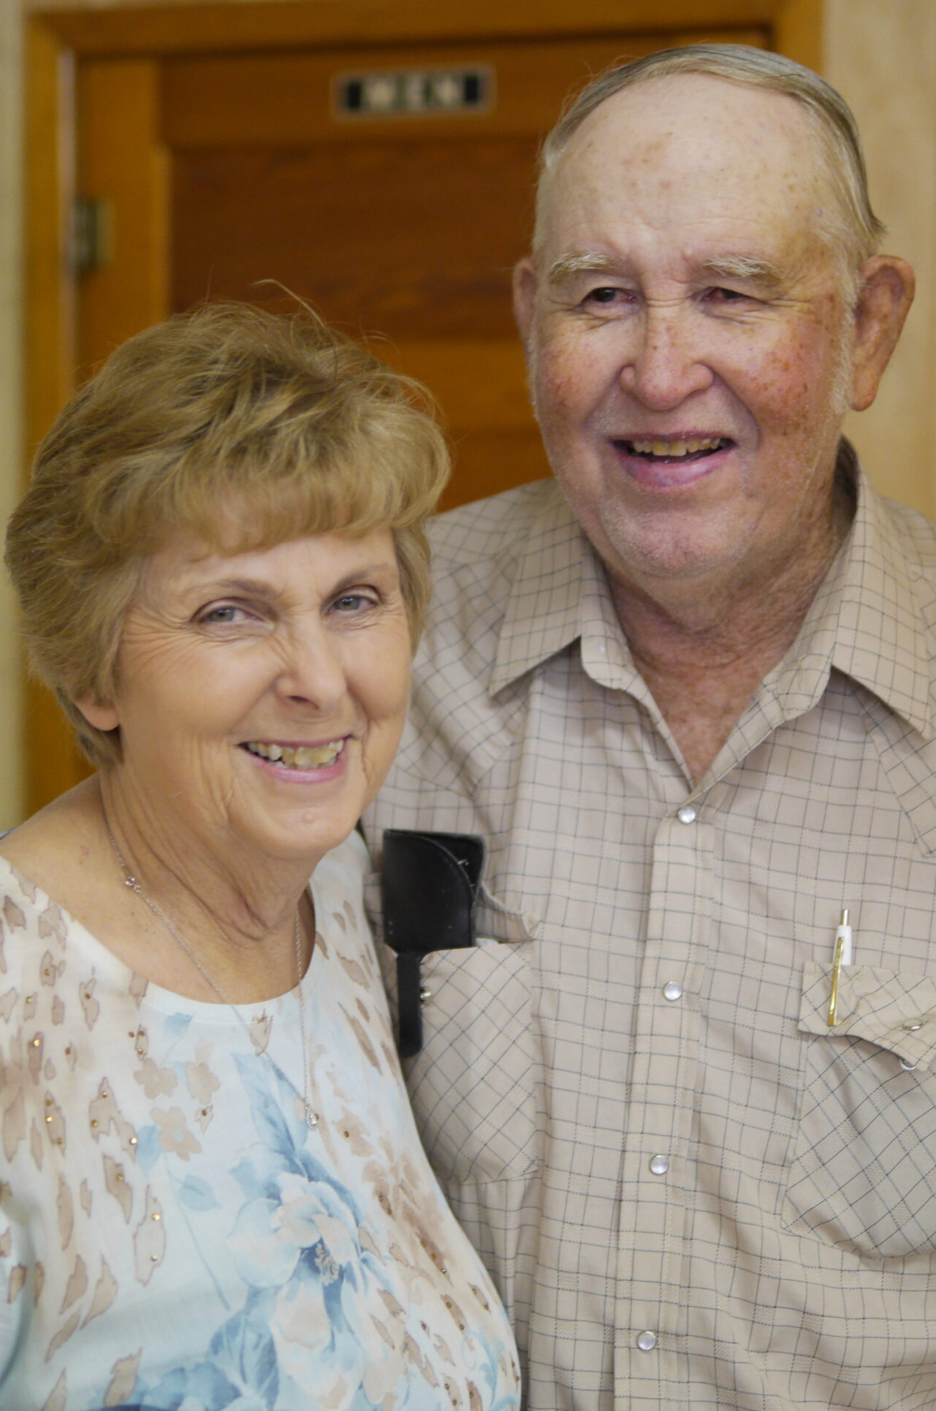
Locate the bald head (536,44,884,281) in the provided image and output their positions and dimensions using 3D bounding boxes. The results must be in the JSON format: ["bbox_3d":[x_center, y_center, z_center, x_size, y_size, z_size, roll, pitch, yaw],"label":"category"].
[{"bbox_3d":[0.125,-0.278,1.400,0.168,0.135,0.195,1,8,16],"label":"bald head"}]

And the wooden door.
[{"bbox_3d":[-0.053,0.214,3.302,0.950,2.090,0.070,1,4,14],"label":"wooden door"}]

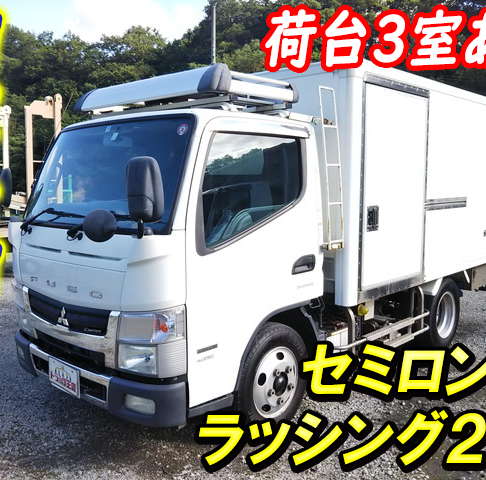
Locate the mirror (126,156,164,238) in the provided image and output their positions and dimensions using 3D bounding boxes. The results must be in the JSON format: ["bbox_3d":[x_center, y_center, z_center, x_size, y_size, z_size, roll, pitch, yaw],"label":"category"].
[{"bbox_3d":[-0.422,-0.181,2.393,0.168,0.355,0.095,2,7,20],"label":"mirror"}]

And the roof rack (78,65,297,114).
[{"bbox_3d":[-0.419,-0.919,3.706,1.340,0.250,0.870,6,8,43],"label":"roof rack"}]

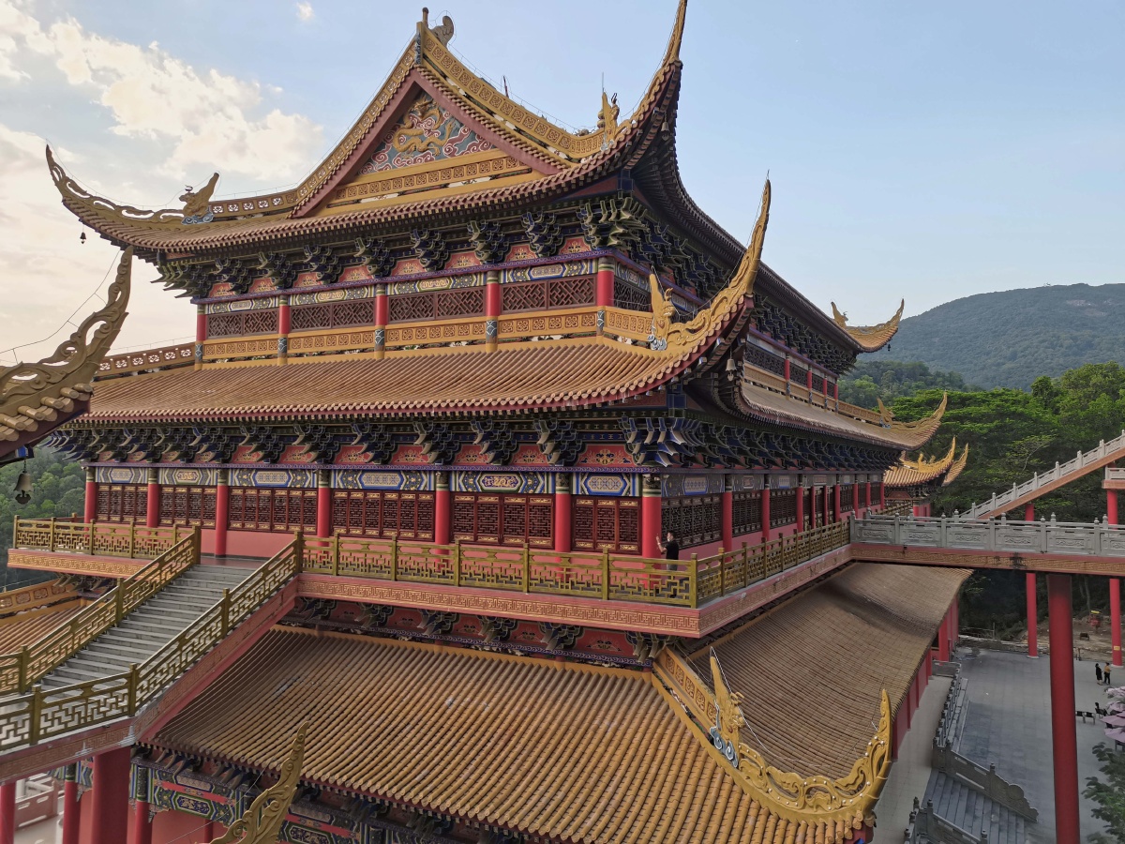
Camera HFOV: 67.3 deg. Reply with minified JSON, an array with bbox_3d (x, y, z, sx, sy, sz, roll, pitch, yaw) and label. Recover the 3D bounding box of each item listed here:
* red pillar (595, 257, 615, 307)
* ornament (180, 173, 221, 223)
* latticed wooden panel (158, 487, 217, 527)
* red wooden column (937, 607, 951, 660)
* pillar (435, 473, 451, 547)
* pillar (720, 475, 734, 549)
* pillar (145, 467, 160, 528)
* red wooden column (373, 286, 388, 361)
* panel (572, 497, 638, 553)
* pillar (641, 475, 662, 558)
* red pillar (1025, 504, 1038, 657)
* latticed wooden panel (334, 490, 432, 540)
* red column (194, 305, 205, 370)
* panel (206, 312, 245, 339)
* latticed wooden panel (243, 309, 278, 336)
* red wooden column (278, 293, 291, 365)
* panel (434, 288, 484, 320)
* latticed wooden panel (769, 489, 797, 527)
[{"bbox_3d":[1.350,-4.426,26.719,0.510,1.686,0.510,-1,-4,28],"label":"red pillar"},{"bbox_3d":[-15.442,-9.488,35.849,1.568,2.332,0.490,2,-3,-17],"label":"ornament"},{"bbox_3d":[-13.905,3.157,31.445,3.381,1.529,0.098,-1,-4,28],"label":"latticed wooden panel"},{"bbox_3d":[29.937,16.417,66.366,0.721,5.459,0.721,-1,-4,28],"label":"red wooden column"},{"bbox_3d":[-3.687,3.081,26.133,0.460,3.095,0.460,0,-3,0],"label":"pillar"},{"bbox_3d":[5.564,3.327,28.766,0.460,3.061,0.460,-1,-4,28],"label":"pillar"},{"bbox_3d":[-15.688,3.342,32.513,0.460,3.131,0.460,-1,-4,28],"label":"pillar"},{"bbox_3d":[-6.607,-3.647,30.742,0.515,2.781,0.536,1,-3,0],"label":"red wooden column"},{"bbox_3d":[1.216,2.812,23.241,2.132,1.573,0.120,-1,-4,28],"label":"panel"},{"bbox_3d":[2.428,2.948,22.882,0.520,3.077,0.520,-1,-4,28],"label":"pillar"},{"bbox_3d":[41.752,14.106,75.397,0.860,13.552,0.860,-1,-4,28],"label":"red pillar"},{"bbox_3d":[-5.733,2.946,26.897,4.264,1.573,0.120,-1,-4,28],"label":"latticed wooden panel"},{"bbox_3d":[-15.275,-3.564,35.547,0.392,2.803,0.392,-1,-4,28],"label":"red column"},{"bbox_3d":[-14.105,-3.957,35.069,2.205,1.039,0.098,-1,-4,28],"label":"panel"},{"bbox_3d":[-12.130,-3.976,34.014,2.205,1.039,0.098,-1,-4,28],"label":"latticed wooden panel"},{"bbox_3d":[-10.978,-3.633,33.255,0.412,2.793,0.412,-1,-4,28],"label":"red wooden column"},{"bbox_3d":[-3.587,-4.134,29.622,2.085,0.965,0.120,-1,-4,28],"label":"panel"},{"bbox_3d":[9.585,3.648,36.228,0.120,1.573,5.428,-1,-4,28],"label":"latticed wooden panel"}]

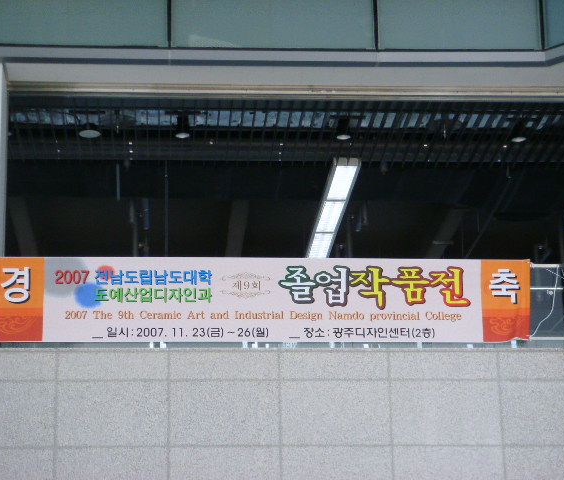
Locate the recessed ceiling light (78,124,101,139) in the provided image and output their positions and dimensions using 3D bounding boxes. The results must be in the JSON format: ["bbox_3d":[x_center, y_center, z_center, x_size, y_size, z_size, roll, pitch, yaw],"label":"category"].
[{"bbox_3d":[-2.324,-1.310,21.200,0.260,0.120,0.260,0,-19,-4],"label":"recessed ceiling light"}]

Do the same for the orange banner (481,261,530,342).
[{"bbox_3d":[2.469,0.678,19.357,0.545,0.940,0.030,0,-19,-4],"label":"orange banner"}]

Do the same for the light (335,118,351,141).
[{"bbox_3d":[0.740,-1.340,21.400,0.185,0.230,0.185,0,-19,-4],"label":"light"}]

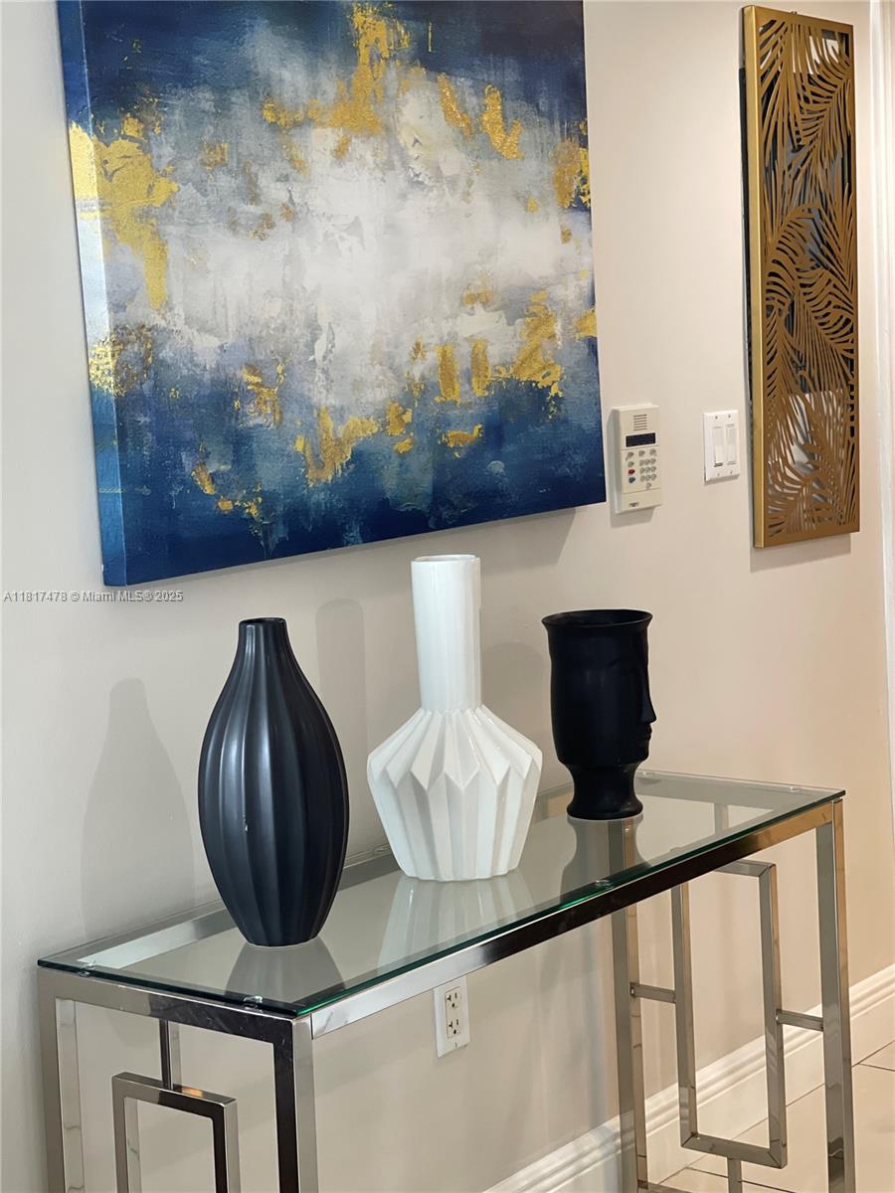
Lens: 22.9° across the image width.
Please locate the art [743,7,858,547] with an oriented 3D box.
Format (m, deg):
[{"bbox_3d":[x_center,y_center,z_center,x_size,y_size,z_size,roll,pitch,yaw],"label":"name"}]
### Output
[{"bbox_3d":[0.636,-0.566,3.945,0.028,0.918,0.358,3,9,38],"label":"art"}]

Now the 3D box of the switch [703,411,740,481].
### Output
[{"bbox_3d":[0.469,-0.257,3.775,0.009,0.117,0.115,3,9,38],"label":"switch"}]

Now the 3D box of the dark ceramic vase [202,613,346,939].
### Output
[{"bbox_3d":[-0.202,0.215,2.585,0.176,0.377,0.176,-3,7,0],"label":"dark ceramic vase"}]

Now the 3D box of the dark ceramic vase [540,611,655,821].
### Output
[{"bbox_3d":[0.226,0.171,3.193,0.166,0.280,0.159,1,8,30],"label":"dark ceramic vase"}]

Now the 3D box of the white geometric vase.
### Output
[{"bbox_3d":[0.005,0.155,2.870,0.228,0.408,0.228,-3,7,0],"label":"white geometric vase"}]

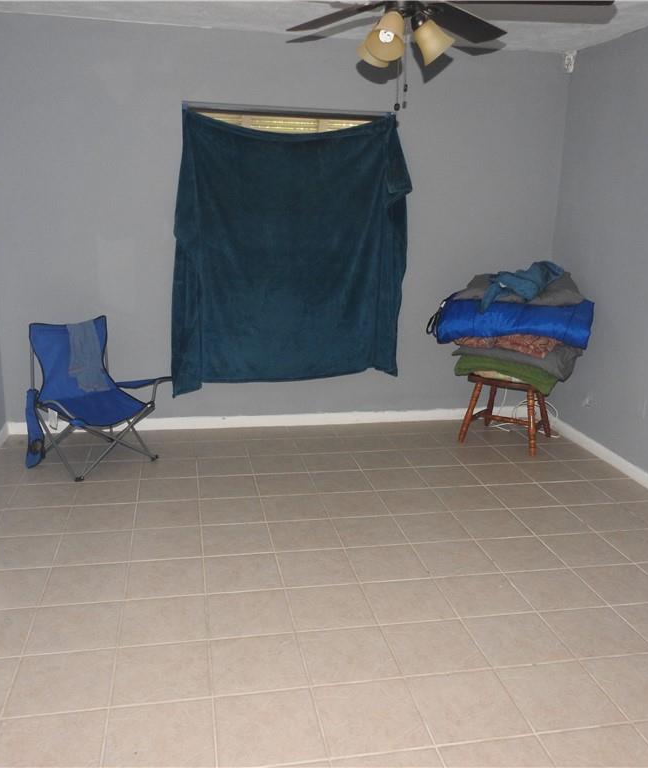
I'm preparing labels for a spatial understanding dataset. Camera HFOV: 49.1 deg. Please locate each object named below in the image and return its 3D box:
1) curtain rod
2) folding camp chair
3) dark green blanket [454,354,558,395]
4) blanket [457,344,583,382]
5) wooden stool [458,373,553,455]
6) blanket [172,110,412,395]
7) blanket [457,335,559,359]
[{"bbox_3d":[-0.195,-1.657,4.301,1.299,0.040,0.060,-1,14,-11],"label":"curtain rod"},{"bbox_3d":[-1.295,0.047,4.061,0.580,0.790,0.720,14,19,40],"label":"folding camp chair"},{"bbox_3d":[1.205,-0.089,4.562,0.580,0.130,0.450,9,16,28],"label":"dark green blanket"},{"bbox_3d":[1.231,-0.186,4.560,0.680,0.140,0.500,9,16,28],"label":"blanket"},{"bbox_3d":[1.221,0.159,4.645,0.480,0.430,0.480,9,16,28],"label":"wooden stool"},{"bbox_3d":[-0.199,-0.809,4.500,1.531,1.775,0.090,-1,14,-11],"label":"blanket"},{"bbox_3d":[1.181,-0.277,4.567,0.560,0.100,0.420,9,16,28],"label":"blanket"}]

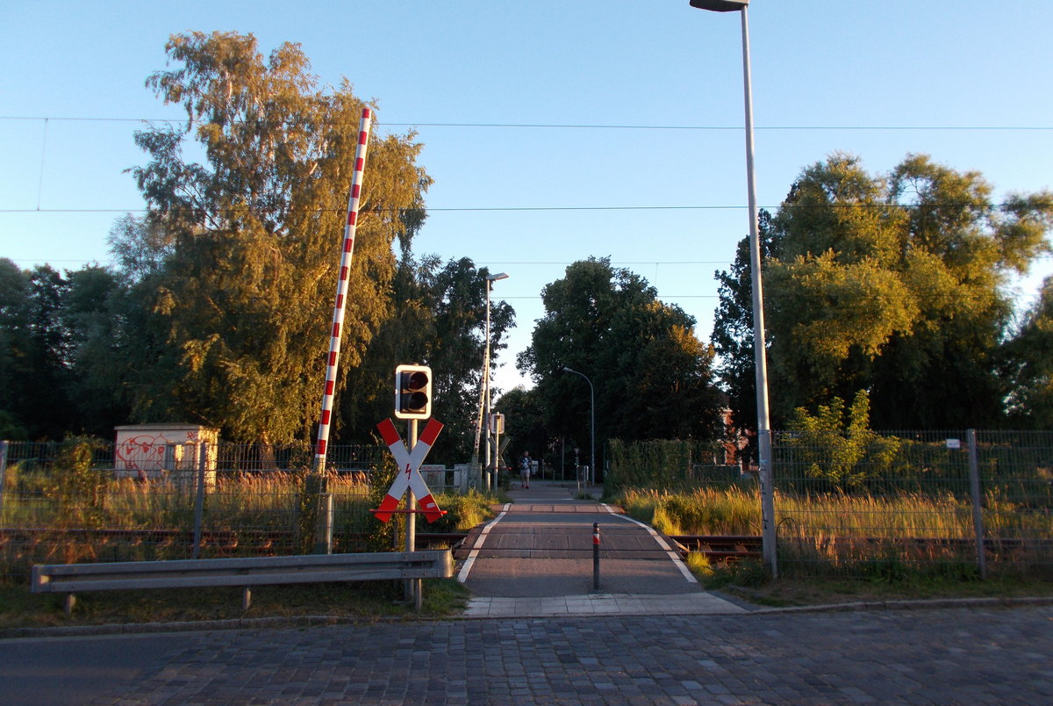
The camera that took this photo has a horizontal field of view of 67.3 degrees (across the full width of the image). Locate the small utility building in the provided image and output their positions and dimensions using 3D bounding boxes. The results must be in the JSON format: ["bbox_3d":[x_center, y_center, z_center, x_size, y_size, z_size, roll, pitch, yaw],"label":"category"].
[{"bbox_3d":[-14.129,4.271,31.353,3.350,2.868,1.800,-1,-8,5],"label":"small utility building"}]

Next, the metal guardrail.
[{"bbox_3d":[-3.265,2.711,9.263,4.792,0.651,0.240,1,-8,-5],"label":"metal guardrail"}]

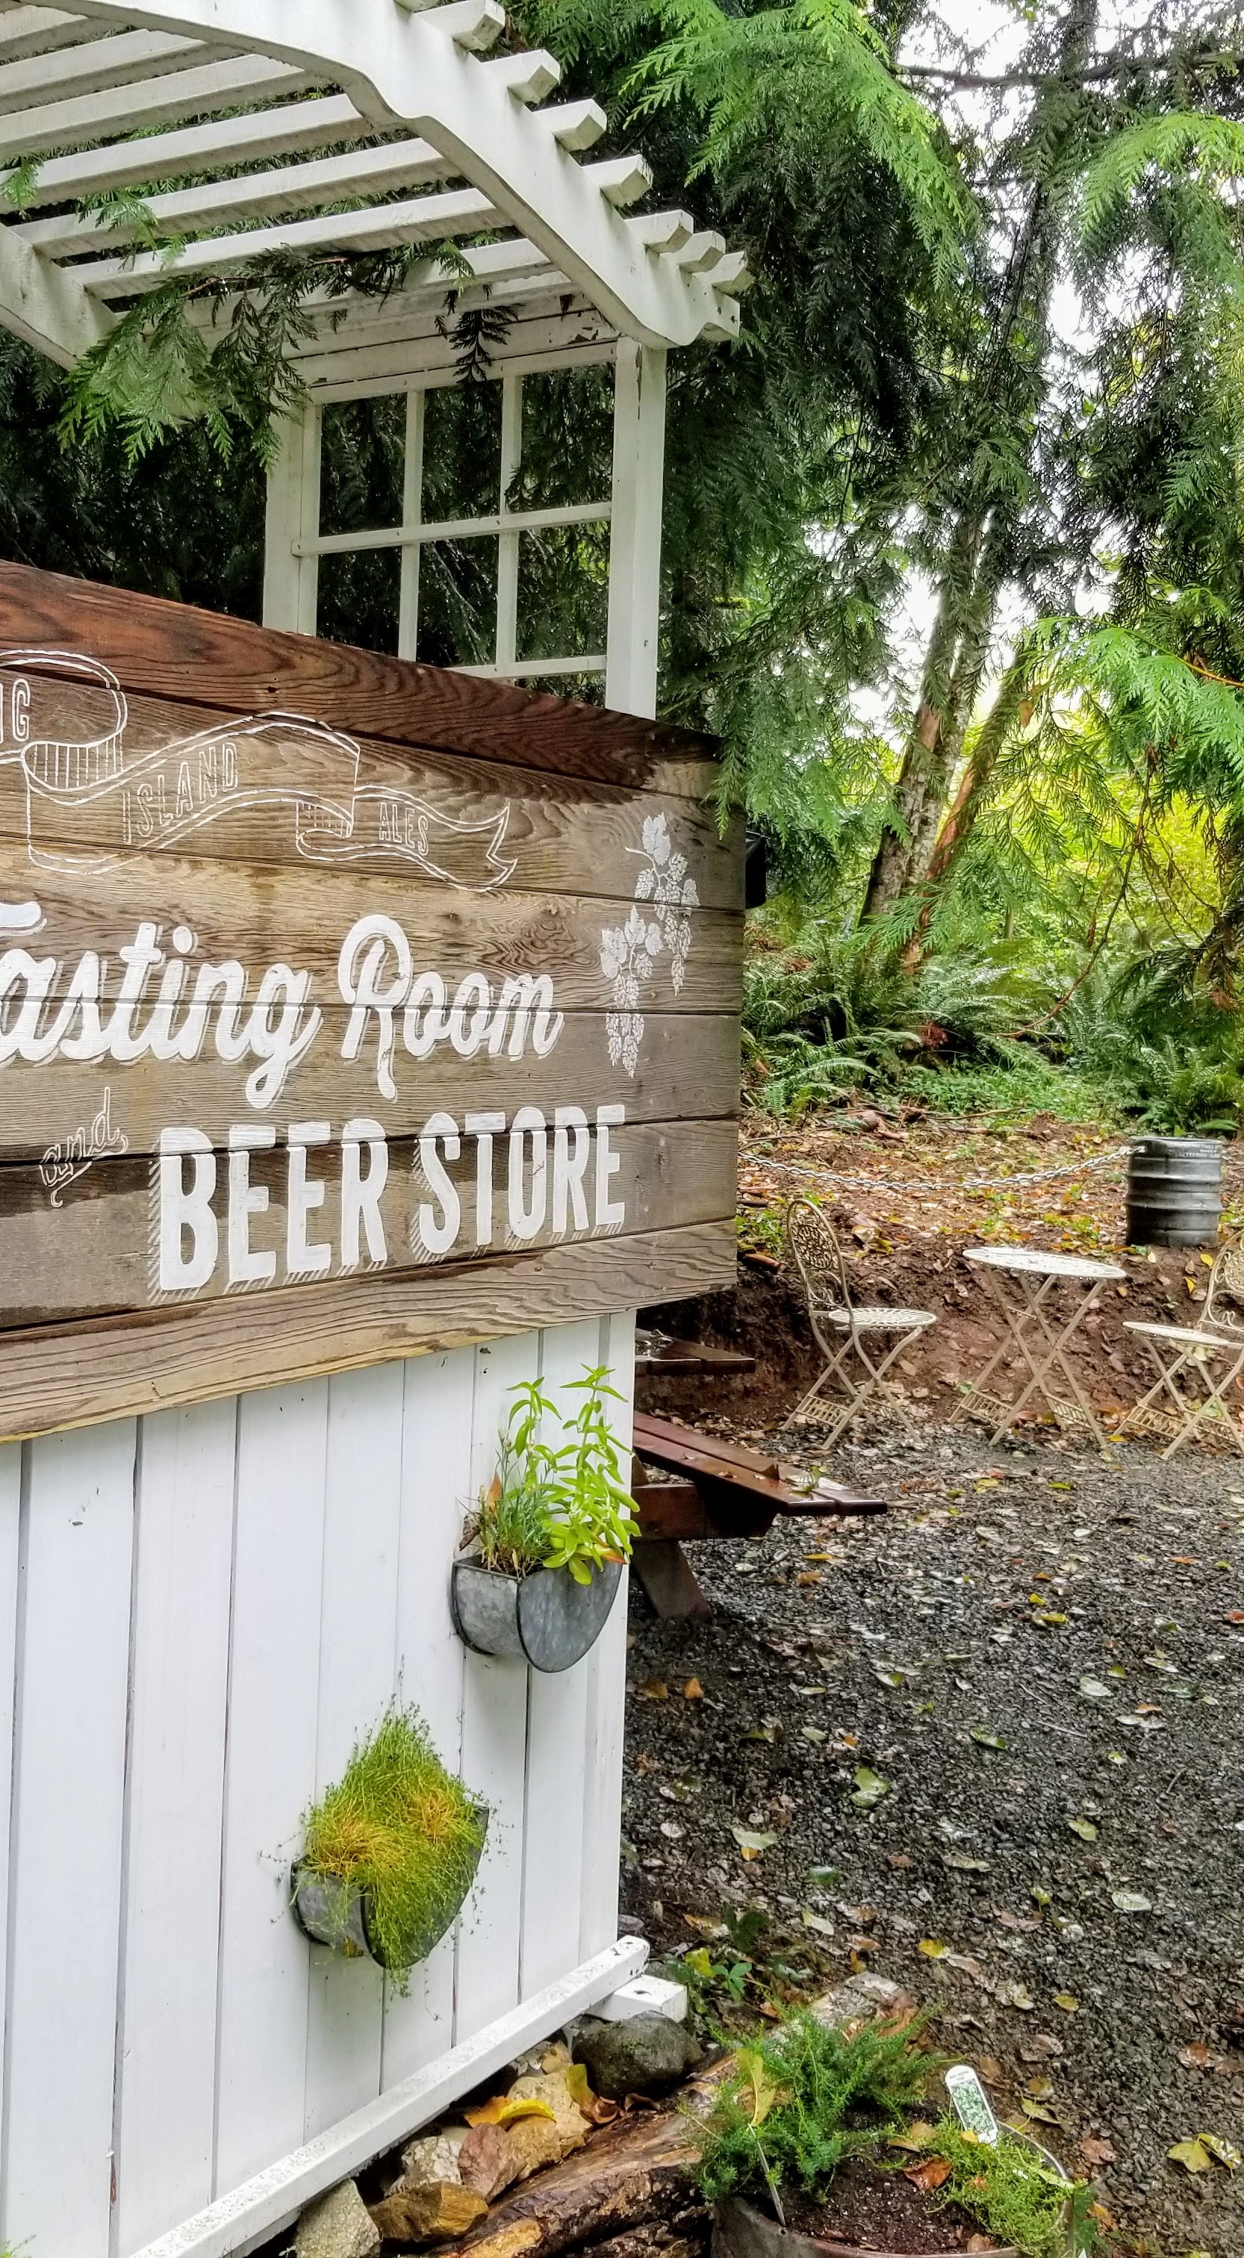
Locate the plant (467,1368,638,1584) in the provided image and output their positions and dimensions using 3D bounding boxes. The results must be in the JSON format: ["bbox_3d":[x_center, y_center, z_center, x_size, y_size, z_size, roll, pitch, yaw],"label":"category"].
[{"bbox_3d":[-0.080,0.402,2.620,0.130,0.240,0.200,2,1,30],"label":"plant"}]

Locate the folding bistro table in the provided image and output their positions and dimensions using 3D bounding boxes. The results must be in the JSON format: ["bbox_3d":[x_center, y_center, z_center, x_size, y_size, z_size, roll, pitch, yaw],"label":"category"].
[{"bbox_3d":[1.615,0.846,8.700,0.620,0.720,0.620,2,1,0],"label":"folding bistro table"}]

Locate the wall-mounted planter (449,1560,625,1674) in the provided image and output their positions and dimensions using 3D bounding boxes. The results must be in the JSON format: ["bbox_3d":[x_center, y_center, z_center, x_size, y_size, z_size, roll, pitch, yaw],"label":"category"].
[{"bbox_3d":[-0.099,0.609,2.800,0.090,0.130,0.240,2,2,30],"label":"wall-mounted planter"}]

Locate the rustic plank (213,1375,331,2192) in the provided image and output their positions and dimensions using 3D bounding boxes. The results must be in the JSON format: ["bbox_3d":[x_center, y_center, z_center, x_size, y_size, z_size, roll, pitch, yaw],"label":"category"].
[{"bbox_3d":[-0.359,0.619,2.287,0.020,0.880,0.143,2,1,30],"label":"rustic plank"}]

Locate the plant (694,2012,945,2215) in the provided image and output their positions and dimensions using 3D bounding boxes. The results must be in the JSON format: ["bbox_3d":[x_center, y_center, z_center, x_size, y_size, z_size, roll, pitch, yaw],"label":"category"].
[{"bbox_3d":[0.187,0.940,2.150,0.230,0.160,0.190,2,1,0],"label":"plant"}]

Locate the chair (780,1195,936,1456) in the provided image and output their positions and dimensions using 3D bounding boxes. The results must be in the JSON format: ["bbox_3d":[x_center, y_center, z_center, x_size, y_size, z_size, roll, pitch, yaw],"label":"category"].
[{"bbox_3d":[0.920,0.746,8.800,0.490,0.920,0.410,1,2,-22],"label":"chair"}]

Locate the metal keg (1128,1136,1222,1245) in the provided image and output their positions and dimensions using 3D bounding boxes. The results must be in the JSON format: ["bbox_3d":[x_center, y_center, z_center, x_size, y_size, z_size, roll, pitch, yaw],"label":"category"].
[{"bbox_3d":[2.352,0.275,9.600,0.410,0.460,0.410,2,1,0],"label":"metal keg"}]

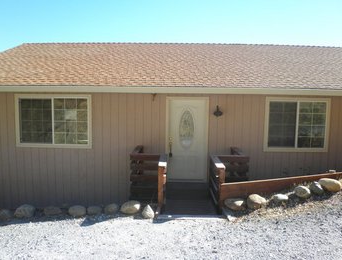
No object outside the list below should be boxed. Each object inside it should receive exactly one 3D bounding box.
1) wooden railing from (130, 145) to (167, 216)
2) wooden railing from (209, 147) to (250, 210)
[{"bbox_3d":[-0.445,0.970,5.487,0.790,0.920,2.080,1,6,1],"label":"wooden railing"},{"bbox_3d":[1.210,0.981,5.460,0.840,0.900,2.100,1,6,1],"label":"wooden railing"}]

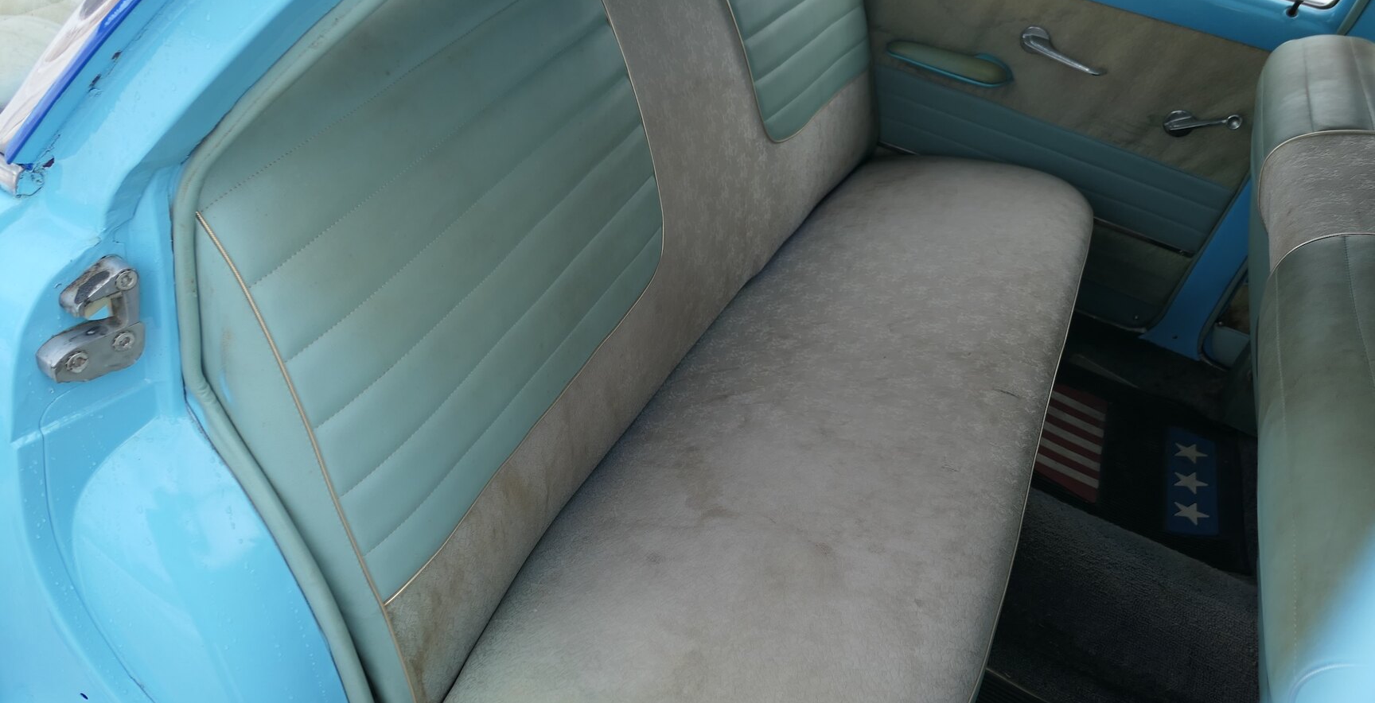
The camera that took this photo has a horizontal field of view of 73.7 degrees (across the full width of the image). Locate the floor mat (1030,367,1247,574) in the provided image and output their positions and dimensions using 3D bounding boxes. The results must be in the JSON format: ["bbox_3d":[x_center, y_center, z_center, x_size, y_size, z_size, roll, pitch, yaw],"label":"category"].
[{"bbox_3d":[0.758,0.172,1.560,0.398,0.020,0.388,24,42,14],"label":"floor mat"}]

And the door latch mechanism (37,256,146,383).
[{"bbox_3d":[-0.378,-0.020,0.580,0.019,0.066,0.065,24,30,14],"label":"door latch mechanism"}]

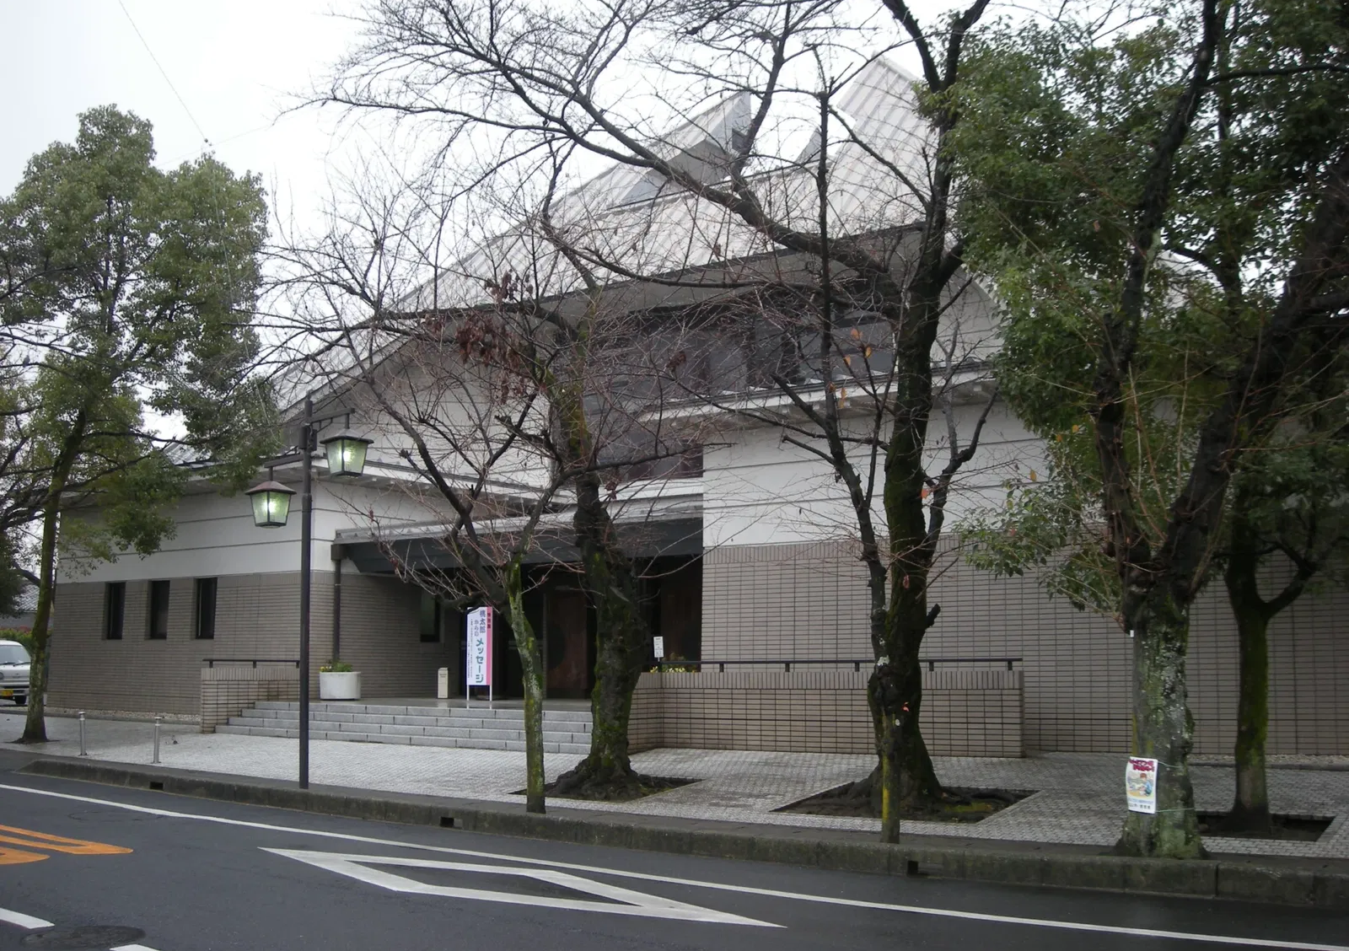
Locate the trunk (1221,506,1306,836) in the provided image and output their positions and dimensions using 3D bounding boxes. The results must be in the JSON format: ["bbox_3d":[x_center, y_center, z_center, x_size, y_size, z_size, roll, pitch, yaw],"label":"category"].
[{"bbox_3d":[4.725,1.524,10.842,0.600,2.531,0.500,-3,-9,23],"label":"trunk"}]

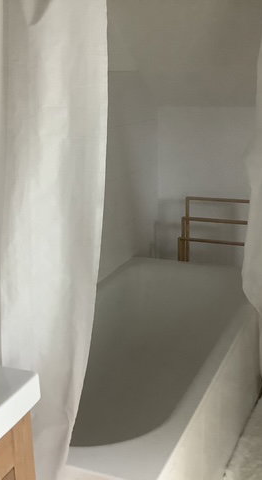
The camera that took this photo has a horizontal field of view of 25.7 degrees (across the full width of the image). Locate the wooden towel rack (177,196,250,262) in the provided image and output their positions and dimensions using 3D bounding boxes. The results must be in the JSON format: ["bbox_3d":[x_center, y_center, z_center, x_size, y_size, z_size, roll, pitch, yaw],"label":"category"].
[{"bbox_3d":[0.494,0.190,3.114,0.438,0.814,0.220,5,17,23],"label":"wooden towel rack"}]

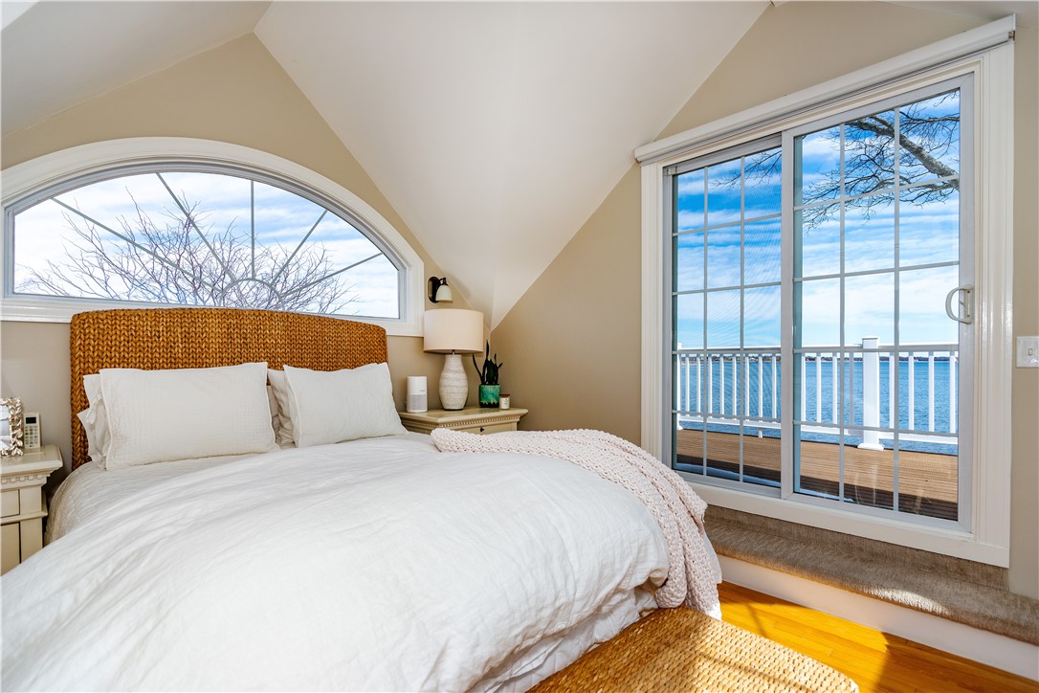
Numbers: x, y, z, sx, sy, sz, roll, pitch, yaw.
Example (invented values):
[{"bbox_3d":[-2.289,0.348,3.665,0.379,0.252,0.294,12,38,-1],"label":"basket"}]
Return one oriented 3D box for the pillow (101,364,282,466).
[{"bbox_3d":[-1.478,0.295,2.232,0.655,0.453,0.161,1,-26,-45],"label":"pillow"}]

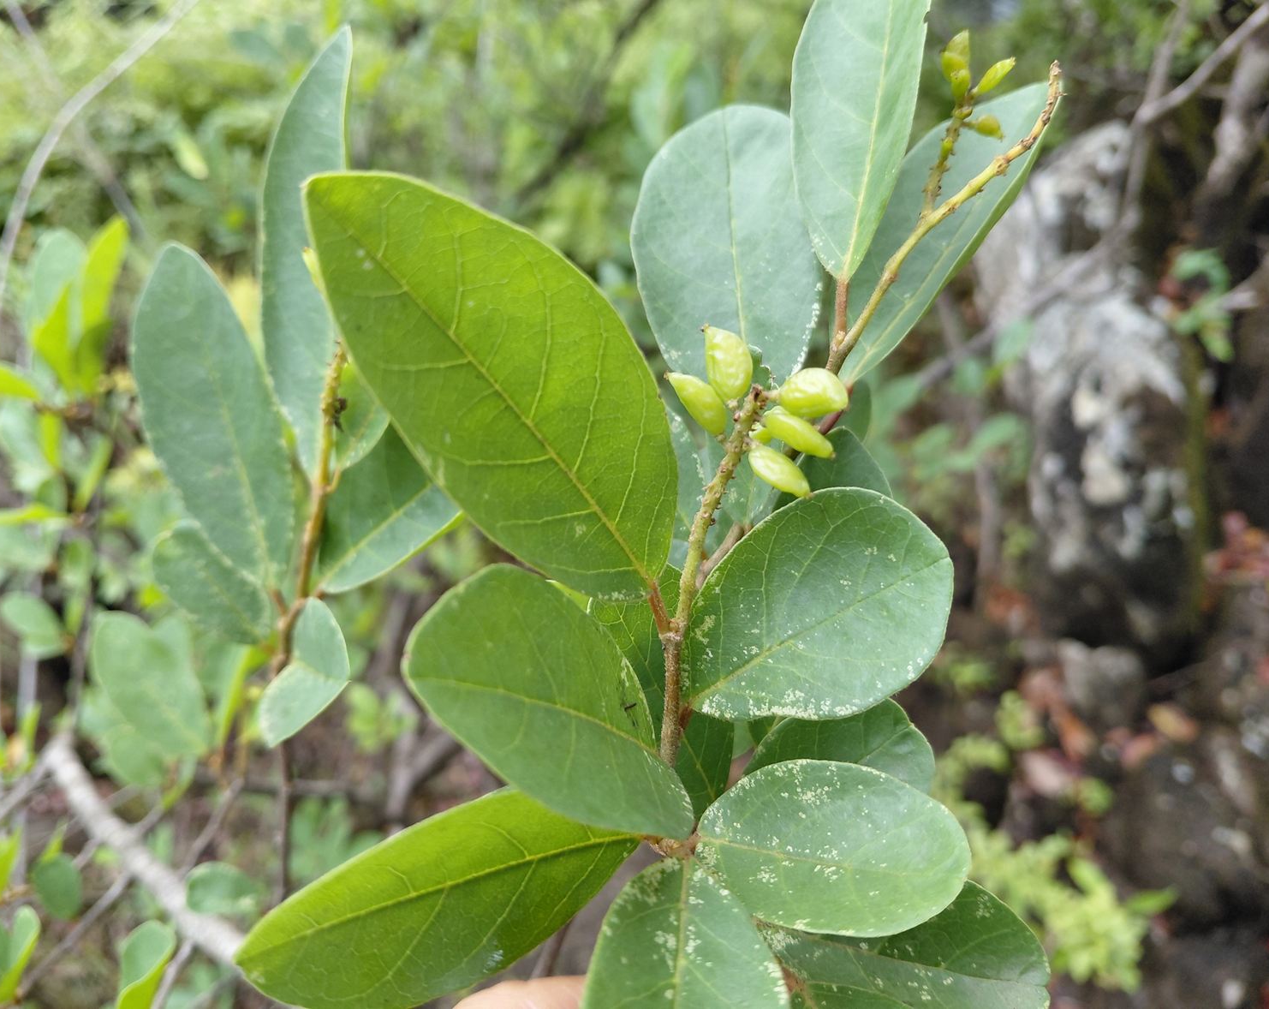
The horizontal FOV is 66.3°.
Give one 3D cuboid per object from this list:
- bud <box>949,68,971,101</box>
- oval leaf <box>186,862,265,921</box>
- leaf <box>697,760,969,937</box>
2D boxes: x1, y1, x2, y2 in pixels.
[{"bbox_3d":[0.102,-0.131,0.303,0.007,0.011,0.007,6,9,0],"label":"bud"},{"bbox_3d":[-0.229,0.214,0.540,0.043,0.014,0.034,0,63,0],"label":"oval leaf"},{"bbox_3d":[0.052,0.090,0.255,0.070,0.051,0.015,3,-20,4],"label":"leaf"}]

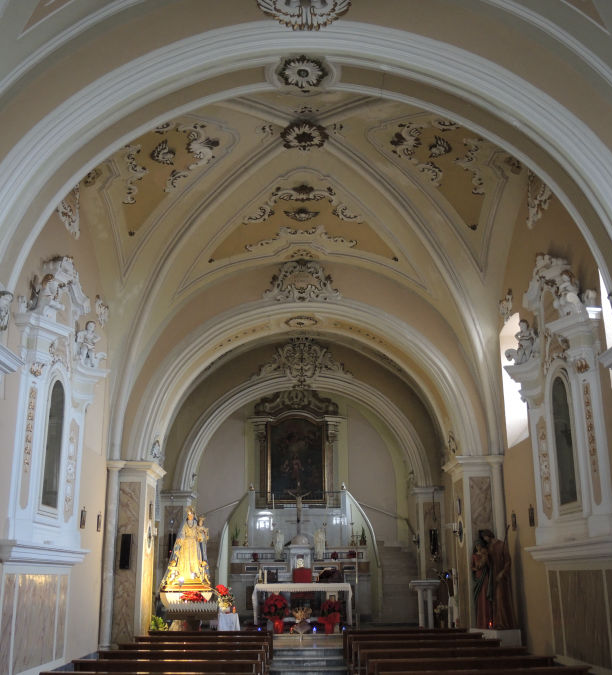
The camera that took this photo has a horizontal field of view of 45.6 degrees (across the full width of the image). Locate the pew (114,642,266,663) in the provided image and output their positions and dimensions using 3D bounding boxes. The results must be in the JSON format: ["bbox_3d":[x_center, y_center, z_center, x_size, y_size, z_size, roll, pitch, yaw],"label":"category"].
[{"bbox_3d":[-1.276,3.969,8.304,1.720,0.920,0.720,0,-18,-1],"label":"pew"}]

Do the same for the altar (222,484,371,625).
[{"bbox_3d":[-0.249,5.839,19.869,3.852,3.599,1.900,0,-18,-1],"label":"altar"}]

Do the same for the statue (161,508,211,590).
[{"bbox_3d":[-2.518,4.308,14.983,0.980,1.623,0.750,3,-18,-10],"label":"statue"}]

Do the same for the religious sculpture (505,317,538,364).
[{"bbox_3d":[3.563,0.066,12.009,0.420,0.740,0.370,-15,-23,37],"label":"religious sculpture"}]

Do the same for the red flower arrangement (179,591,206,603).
[{"bbox_3d":[-2.209,5.040,14.167,0.560,0.280,0.360,2,-18,-8],"label":"red flower arrangement"}]

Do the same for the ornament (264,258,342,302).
[{"bbox_3d":[-0.050,-1.246,15.355,1.644,1.009,0.250,0,-18,-1],"label":"ornament"}]

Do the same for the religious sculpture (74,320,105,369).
[{"bbox_3d":[-3.540,0.107,11.932,0.420,0.740,0.370,15,-23,-38],"label":"religious sculpture"}]

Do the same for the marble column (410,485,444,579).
[{"bbox_3d":[3.010,5.306,17.757,0.729,3.302,0.750,0,-18,-1],"label":"marble column"}]

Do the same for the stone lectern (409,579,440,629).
[{"bbox_3d":[2.409,5.448,14.800,0.630,1.020,0.440,0,-16,0],"label":"stone lectern"}]

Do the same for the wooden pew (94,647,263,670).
[{"bbox_3d":[-1.267,3.678,7.418,1.709,0.920,0.720,0,-18,-1],"label":"wooden pew"}]

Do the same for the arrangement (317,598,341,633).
[{"bbox_3d":[0.473,5.805,15.202,0.530,0.672,0.480,0,-18,-1],"label":"arrangement"}]

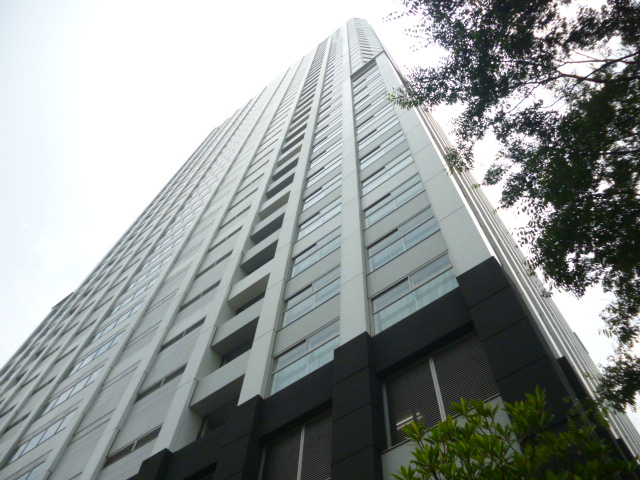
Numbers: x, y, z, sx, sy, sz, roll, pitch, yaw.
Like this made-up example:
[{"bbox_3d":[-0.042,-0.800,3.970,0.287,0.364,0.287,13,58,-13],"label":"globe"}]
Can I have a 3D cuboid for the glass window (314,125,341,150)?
[{"bbox_3d":[0.566,-6.886,35.519,2.612,1.665,0.150,-34,-69,18],"label":"glass window"}]

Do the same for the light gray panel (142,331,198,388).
[{"bbox_3d":[-6.767,5.487,24.124,3.487,2.748,0.200,-34,-69,18],"label":"light gray panel"}]

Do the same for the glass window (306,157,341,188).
[{"bbox_3d":[0.332,-4.146,31.550,2.790,1.881,0.160,-34,-69,18],"label":"glass window"}]

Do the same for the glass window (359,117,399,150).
[{"bbox_3d":[3.234,-5.899,28.620,2.694,1.665,0.150,-34,-69,18],"label":"glass window"}]

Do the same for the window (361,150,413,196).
[{"bbox_3d":[3.155,-3.125,24.179,2.805,1.887,0.160,-34,-69,18],"label":"window"}]

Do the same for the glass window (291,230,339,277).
[{"bbox_3d":[-0.120,0.469,21.116,2.612,1.665,0.150,-34,-69,18],"label":"glass window"}]

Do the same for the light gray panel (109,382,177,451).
[{"bbox_3d":[-6.910,7.096,20.988,3.487,2.737,0.200,-34,-69,18],"label":"light gray panel"}]

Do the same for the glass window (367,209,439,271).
[{"bbox_3d":[2.877,-0.001,18.092,2.805,1.910,0.160,-34,-69,18],"label":"glass window"}]

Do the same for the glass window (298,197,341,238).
[{"bbox_3d":[0.017,-1.002,23.997,2.612,1.665,0.150,-34,-69,18],"label":"glass window"}]

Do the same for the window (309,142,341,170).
[{"bbox_3d":[0.468,-5.668,34.516,2.790,1.967,0.160,-34,-69,18],"label":"window"}]

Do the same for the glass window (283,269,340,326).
[{"bbox_3d":[-0.257,1.941,18.235,2.612,1.665,0.150,-34,-69,18],"label":"glass window"}]

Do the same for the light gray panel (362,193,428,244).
[{"bbox_3d":[2.879,-0.707,19.400,2.917,1.371,0.200,-34,-69,18],"label":"light gray panel"}]

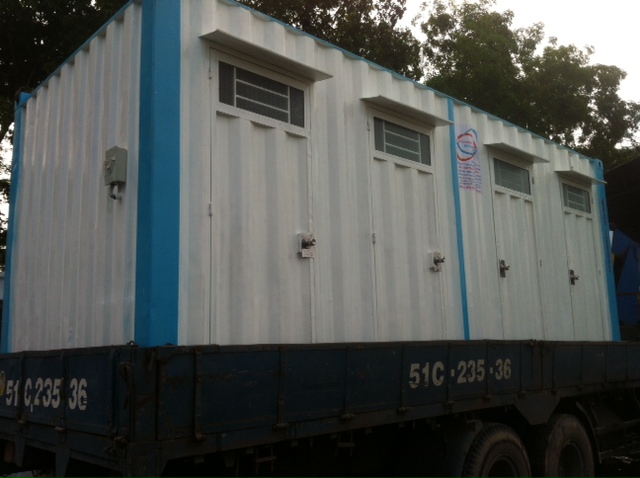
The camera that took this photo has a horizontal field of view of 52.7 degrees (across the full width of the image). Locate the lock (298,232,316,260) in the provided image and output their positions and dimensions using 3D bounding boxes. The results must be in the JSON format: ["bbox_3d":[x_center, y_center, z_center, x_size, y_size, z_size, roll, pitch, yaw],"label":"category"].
[{"bbox_3d":[-0.077,0.038,4.254,0.105,0.170,0.080,8,-15,-42],"label":"lock"}]

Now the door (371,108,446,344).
[{"bbox_3d":[0.673,-0.025,5.069,0.805,1.950,0.065,8,-15,-42],"label":"door"}]

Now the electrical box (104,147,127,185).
[{"bbox_3d":[-1.228,-0.427,3.895,0.083,0.220,0.130,8,-15,-42],"label":"electrical box"}]

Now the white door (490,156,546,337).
[{"bbox_3d":[1.889,0.156,6.188,0.780,1.950,0.065,8,-15,-42],"label":"white door"}]

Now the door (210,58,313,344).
[{"bbox_3d":[-0.368,-0.185,4.113,0.820,1.960,0.065,8,-15,-42],"label":"door"}]

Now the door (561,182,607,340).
[{"bbox_3d":[2.891,0.310,7.109,0.750,1.940,0.065,8,-15,-42],"label":"door"}]

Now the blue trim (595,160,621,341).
[{"bbox_3d":[3.381,0.261,7.639,0.200,2.450,0.120,8,-15,-42],"label":"blue trim"}]

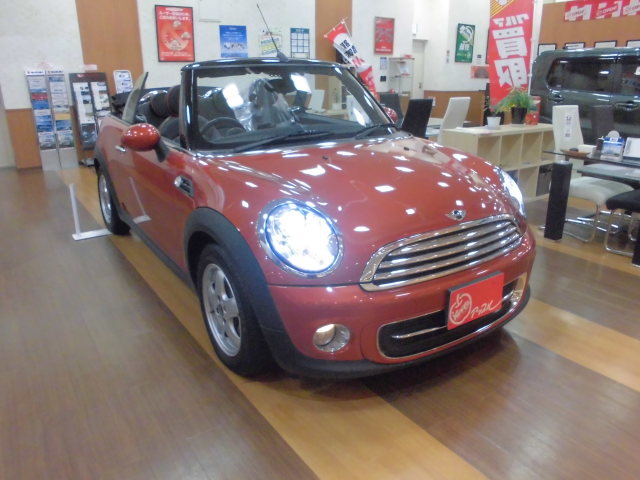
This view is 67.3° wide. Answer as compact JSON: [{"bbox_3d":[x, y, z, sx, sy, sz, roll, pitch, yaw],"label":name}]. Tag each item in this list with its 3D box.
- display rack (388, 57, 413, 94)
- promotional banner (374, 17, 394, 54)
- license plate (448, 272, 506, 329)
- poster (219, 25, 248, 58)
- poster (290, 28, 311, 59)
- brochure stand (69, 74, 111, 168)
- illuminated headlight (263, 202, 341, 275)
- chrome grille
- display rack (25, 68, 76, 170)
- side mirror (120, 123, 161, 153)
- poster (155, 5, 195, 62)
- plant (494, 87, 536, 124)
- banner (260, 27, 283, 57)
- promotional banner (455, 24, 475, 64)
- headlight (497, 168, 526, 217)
[{"bbox_3d":[1.757,-3.122,10.520,0.430,1.620,0.380,-13,23,-33],"label":"display rack"},{"bbox_3d":[1.351,-4.310,10.101,0.540,0.735,0.030,-13,23,-33],"label":"promotional banner"},{"bbox_3d":[0.646,0.249,1.991,0.335,0.170,0.025,-13,22,-31],"label":"license plate"},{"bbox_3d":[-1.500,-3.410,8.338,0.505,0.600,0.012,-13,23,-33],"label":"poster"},{"bbox_3d":[-0.367,-3.764,9.282,0.420,0.580,0.020,-13,23,-32],"label":"poster"},{"bbox_3d":[-3.369,-1.804,7.136,0.490,1.320,0.360,-13,23,-33],"label":"brochure stand"},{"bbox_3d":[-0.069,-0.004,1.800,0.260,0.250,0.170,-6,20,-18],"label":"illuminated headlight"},{"bbox_3d":[0.549,0.022,1.972,0.950,0.170,0.120,-13,22,-31],"label":"chrome grille"},{"bbox_3d":[-3.821,-1.721,6.833,0.490,1.360,0.360,-13,23,-33],"label":"display rack"},{"bbox_3d":[-0.934,-0.540,2.507,0.215,0.150,0.150,-13,22,-31],"label":"side mirror"},{"bbox_3d":[-2.325,-3.330,7.750,0.605,0.840,0.030,-13,23,-33],"label":"poster"},{"bbox_3d":[2.042,-1.405,5.020,0.410,0.385,0.390,-11,21,-27],"label":"plant"},{"bbox_3d":[-0.882,-3.623,8.954,0.460,0.600,0.020,-13,23,-32],"label":"banner"},{"bbox_3d":[3.490,-4.697,11.489,0.610,0.850,0.030,-13,23,-32],"label":"promotional banner"},{"bbox_3d":[0.962,-0.243,2.409,0.235,0.245,0.200,-13,22,-31],"label":"headlight"}]

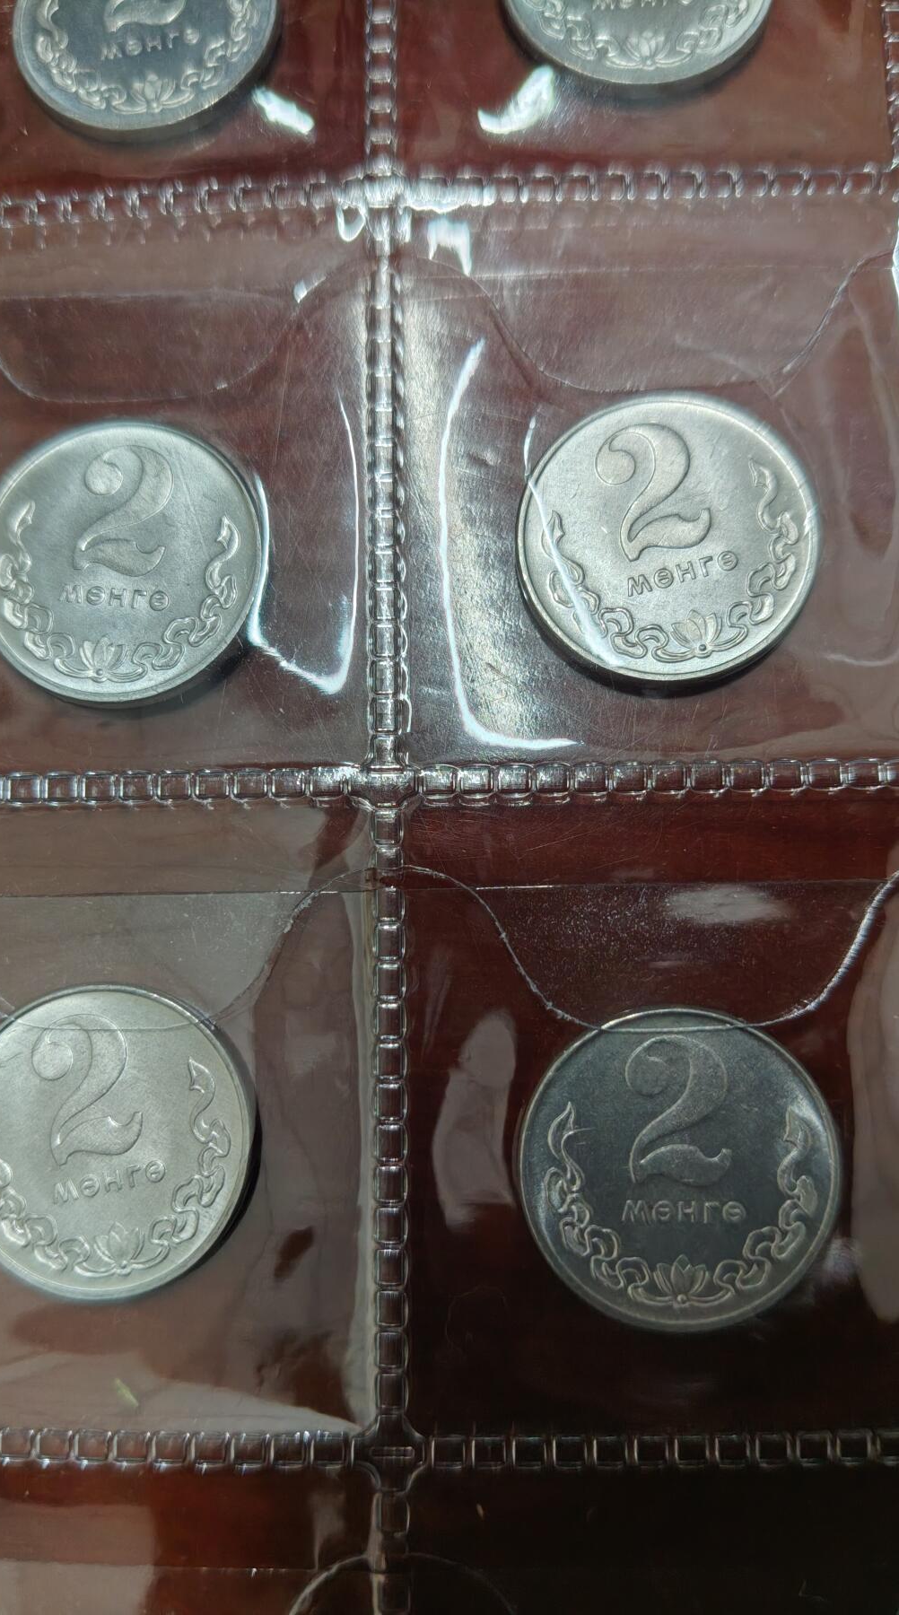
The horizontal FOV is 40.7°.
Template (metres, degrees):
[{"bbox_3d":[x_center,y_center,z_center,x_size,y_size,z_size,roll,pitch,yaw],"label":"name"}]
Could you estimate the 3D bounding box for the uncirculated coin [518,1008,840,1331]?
[{"bbox_3d":[0.014,0.023,0.077,0.020,0.001,0.020,0,84,3],"label":"uncirculated coin"}]

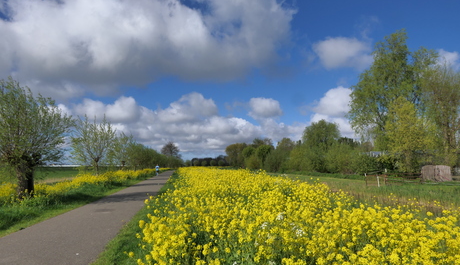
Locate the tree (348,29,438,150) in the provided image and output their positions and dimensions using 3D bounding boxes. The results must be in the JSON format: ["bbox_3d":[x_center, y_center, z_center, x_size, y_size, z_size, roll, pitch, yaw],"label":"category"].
[{"bbox_3d":[25.765,-4.710,47.816,14.100,23.560,12.690,0,-6,0],"label":"tree"}]

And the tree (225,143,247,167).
[{"bbox_3d":[2.441,10.119,124.646,9.360,10.910,8.420,0,-6,0],"label":"tree"}]

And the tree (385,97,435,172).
[{"bbox_3d":[24.769,0.765,42.175,6.760,11.230,6.220,0,-6,0],"label":"tree"}]

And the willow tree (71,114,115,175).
[{"bbox_3d":[-11.798,1.517,26.495,3.990,5.960,3.790,0,-6,0],"label":"willow tree"}]

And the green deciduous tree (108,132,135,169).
[{"bbox_3d":[-13.504,2.872,38.418,3.640,5.910,3.460,0,-6,0],"label":"green deciduous tree"}]

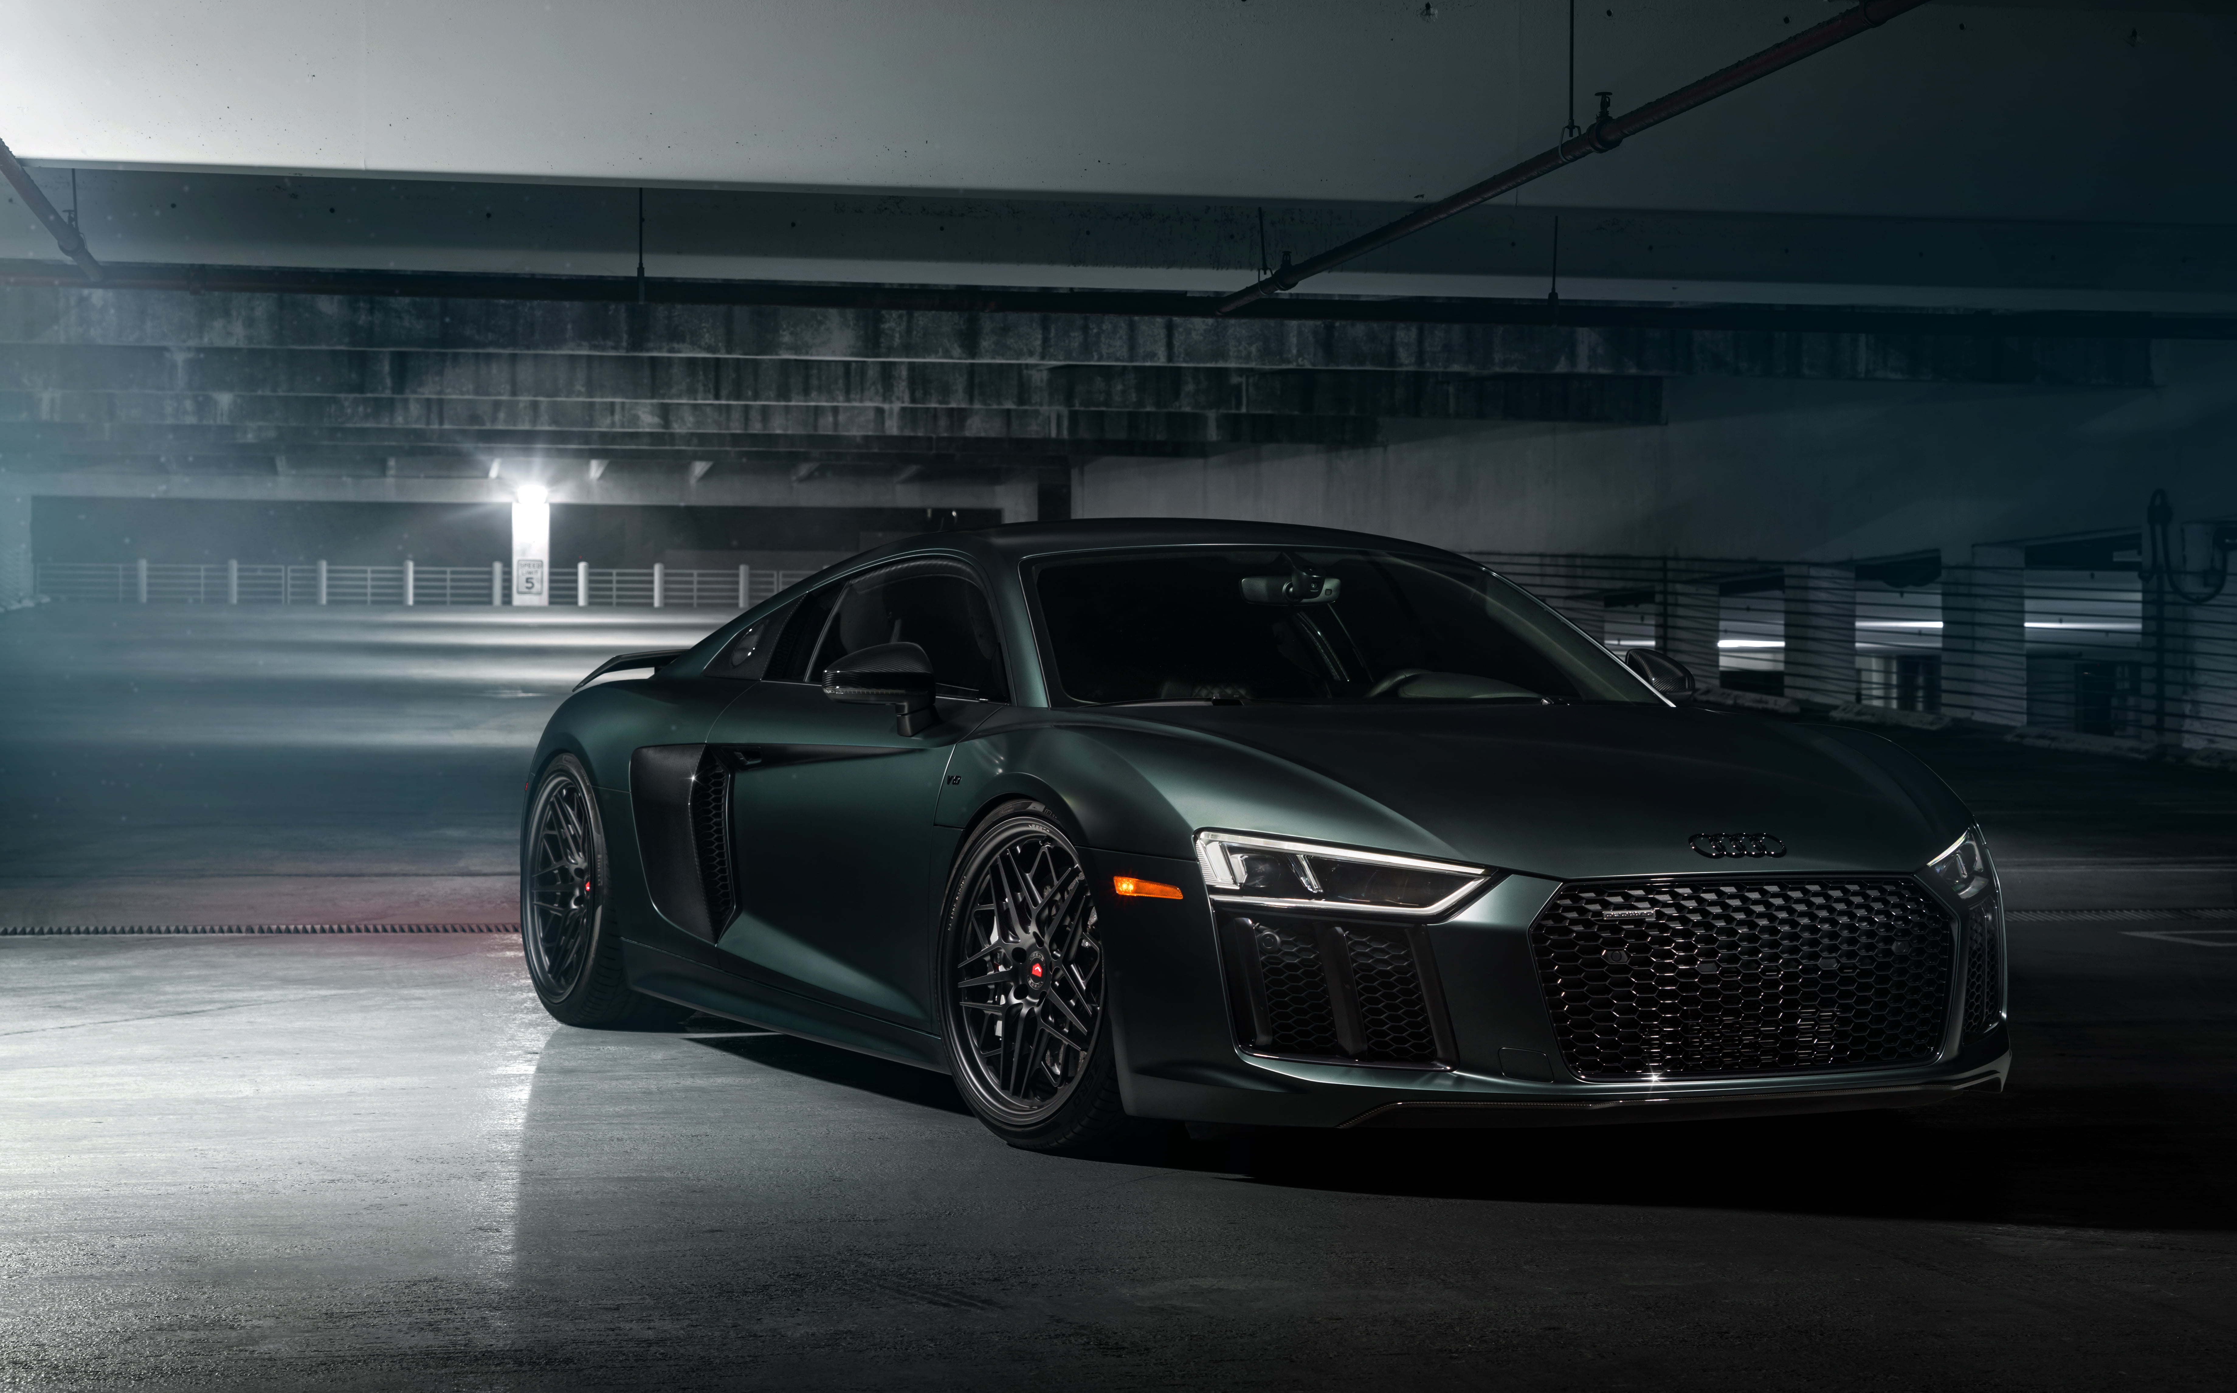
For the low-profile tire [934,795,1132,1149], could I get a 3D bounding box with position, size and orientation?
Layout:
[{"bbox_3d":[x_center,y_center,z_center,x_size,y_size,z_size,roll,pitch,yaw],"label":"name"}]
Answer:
[{"bbox_3d":[-0.073,0.487,6.178,0.250,0.655,0.655,0,0,-33],"label":"low-profile tire"}]

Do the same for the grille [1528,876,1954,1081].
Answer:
[{"bbox_3d":[1.065,0.467,5.740,0.880,0.330,0.120,0,0,-27],"label":"grille"}]

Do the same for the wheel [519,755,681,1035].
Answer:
[{"bbox_3d":[-1.249,0.470,8.538,0.310,0.690,0.690,0,0,-27],"label":"wheel"}]

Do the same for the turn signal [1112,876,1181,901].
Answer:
[{"bbox_3d":[0.050,0.322,5.715,0.170,0.042,0.040,0,0,43],"label":"turn signal"}]

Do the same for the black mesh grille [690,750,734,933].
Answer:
[{"bbox_3d":[-0.905,0.329,7.681,0.130,0.420,0.110,0,0,11],"label":"black mesh grille"}]

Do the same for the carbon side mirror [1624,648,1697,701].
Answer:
[{"bbox_3d":[1.179,-0.013,7.562,0.210,0.190,0.170,0,0,-27],"label":"carbon side mirror"}]

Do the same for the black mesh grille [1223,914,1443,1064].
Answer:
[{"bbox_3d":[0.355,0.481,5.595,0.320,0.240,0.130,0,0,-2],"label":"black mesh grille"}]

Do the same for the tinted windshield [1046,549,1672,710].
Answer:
[{"bbox_3d":[0.437,-0.132,6.992,1.420,0.180,0.710,0,29,-27],"label":"tinted windshield"}]

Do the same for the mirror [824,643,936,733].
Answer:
[{"bbox_3d":[-0.464,-0.021,6.733,0.210,0.190,0.170,0,0,-27],"label":"mirror"}]

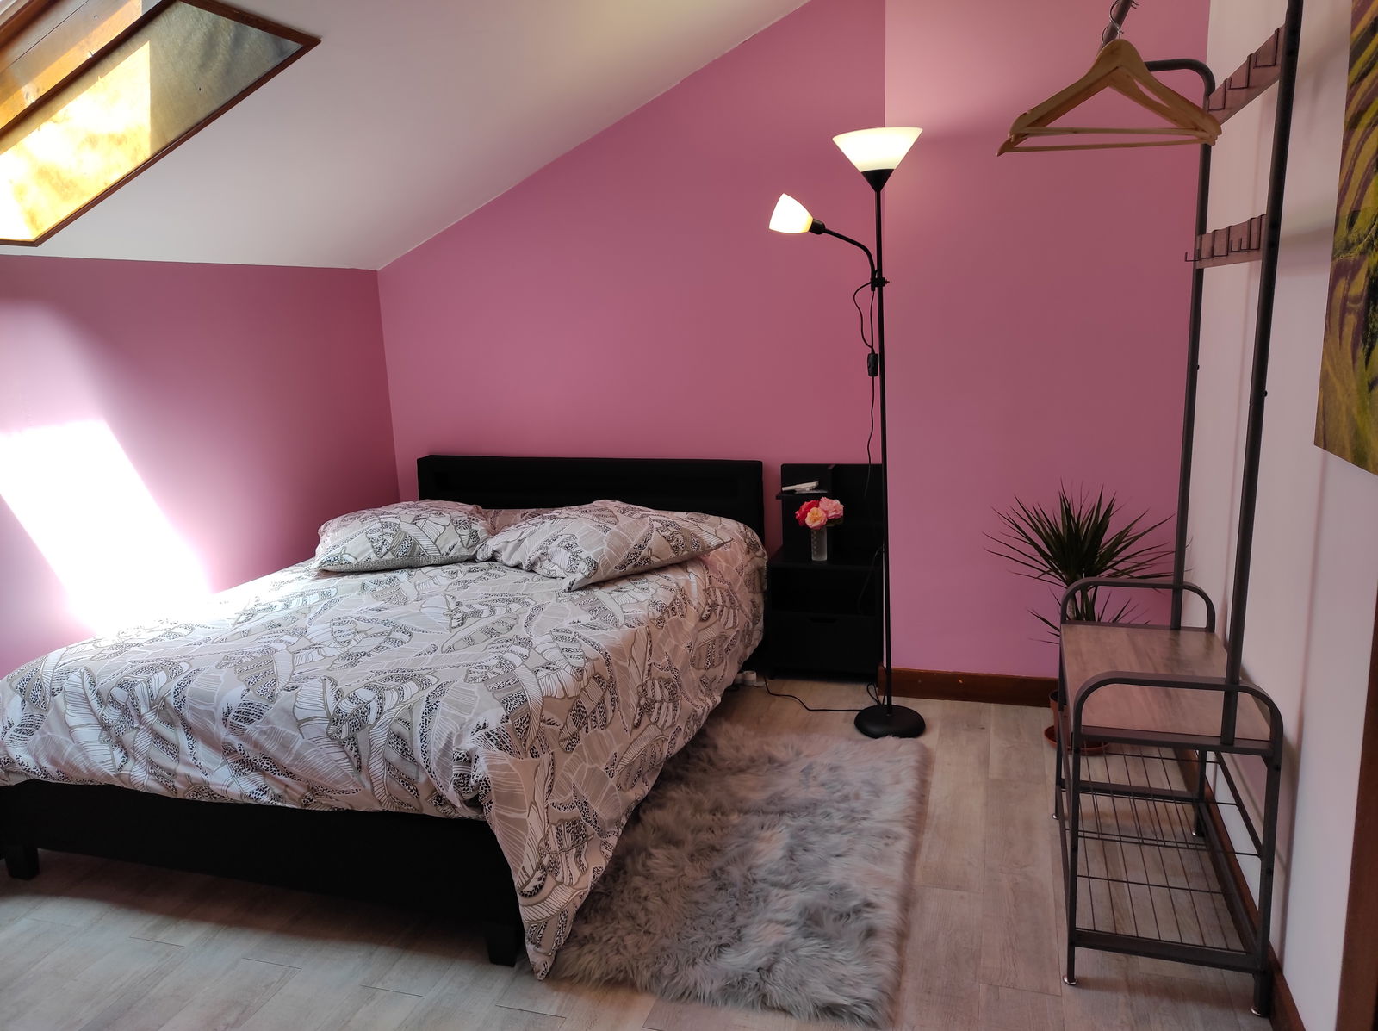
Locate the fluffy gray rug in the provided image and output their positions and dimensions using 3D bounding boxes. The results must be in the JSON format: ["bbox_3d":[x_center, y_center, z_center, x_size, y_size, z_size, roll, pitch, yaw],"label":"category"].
[{"bbox_3d":[0.219,0.800,2.561,0.697,0.060,1.244,1,13,18],"label":"fluffy gray rug"}]

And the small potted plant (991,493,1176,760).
[{"bbox_3d":[1.161,0.303,2.950,0.522,0.786,0.488,1,13,18],"label":"small potted plant"}]

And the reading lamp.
[{"bbox_3d":[0.494,-0.210,3.048,0.464,1.808,0.255,0,12,13],"label":"reading lamp"}]

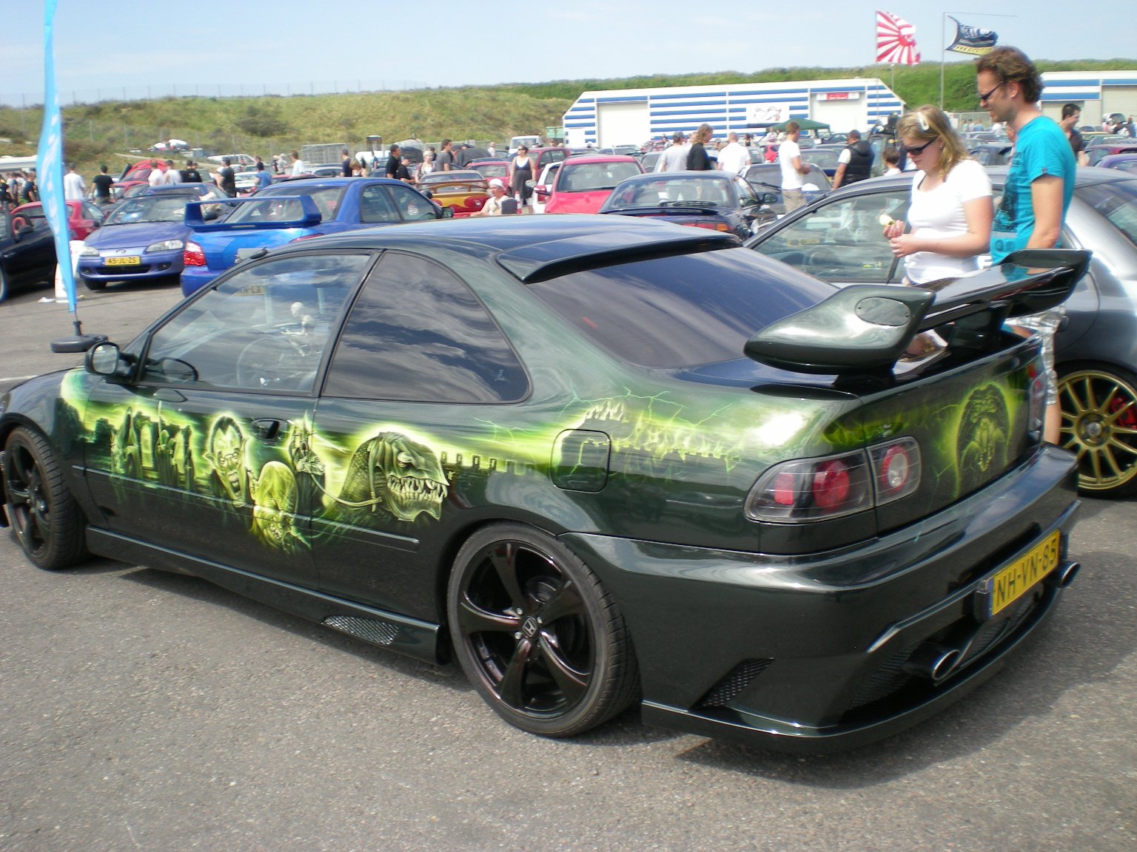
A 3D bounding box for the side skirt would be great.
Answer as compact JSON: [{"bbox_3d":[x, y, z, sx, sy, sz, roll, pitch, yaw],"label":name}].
[{"bbox_3d":[-1.062,0.529,4.189,1.920,0.150,0.120,7,16,39],"label":"side skirt"}]

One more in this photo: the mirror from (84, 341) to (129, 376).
[{"bbox_3d":[-1.596,-0.233,4.318,0.110,0.125,0.190,7,16,39],"label":"mirror"}]

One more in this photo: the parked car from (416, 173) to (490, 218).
[{"bbox_3d":[-2.343,-4.575,25.675,1.700,1.280,4.200,-3,12,-4],"label":"parked car"}]

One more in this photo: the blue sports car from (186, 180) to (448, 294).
[{"bbox_3d":[-2.211,-1.935,13.336,1.740,1.440,4.410,2,13,20],"label":"blue sports car"}]

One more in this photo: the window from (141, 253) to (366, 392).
[{"bbox_3d":[-1.025,-0.338,4.002,1.050,0.460,0.070,7,-5,38],"label":"window"}]

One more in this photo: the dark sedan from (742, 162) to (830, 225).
[{"bbox_3d":[3.428,-3.484,19.700,1.710,1.310,4.350,0,12,10],"label":"dark sedan"}]

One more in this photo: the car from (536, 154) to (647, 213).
[{"bbox_3d":[0.521,-3.384,19.106,1.660,1.450,3.850,-2,12,4],"label":"car"}]

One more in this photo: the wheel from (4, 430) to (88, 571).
[{"bbox_3d":[-2.048,0.265,5.005,0.210,0.595,0.595,-14,17,-43],"label":"wheel"}]

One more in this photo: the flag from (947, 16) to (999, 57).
[{"bbox_3d":[10.651,-10.310,33.000,1.350,1.030,0.350,-2,12,0],"label":"flag"}]

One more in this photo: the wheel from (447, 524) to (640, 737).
[{"bbox_3d":[-0.048,0.526,3.414,0.590,0.590,0.210,7,15,38],"label":"wheel"}]

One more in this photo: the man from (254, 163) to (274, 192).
[{"bbox_3d":[-8.044,-6.130,33.000,0.380,1.730,0.500,8,16,40],"label":"man"}]

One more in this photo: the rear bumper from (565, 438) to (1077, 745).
[{"bbox_3d":[0.864,0.376,3.557,0.850,0.520,1.700,7,15,38],"label":"rear bumper"}]

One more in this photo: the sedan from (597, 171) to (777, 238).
[{"bbox_3d":[1.473,-2.356,14.828,1.700,1.300,4.300,1,12,15],"label":"sedan"}]

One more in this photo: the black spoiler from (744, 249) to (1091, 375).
[{"bbox_3d":[0.993,-0.303,3.281,0.480,0.260,1.360,7,15,38],"label":"black spoiler"}]

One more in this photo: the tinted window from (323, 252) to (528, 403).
[{"bbox_3d":[-0.372,-0.285,3.545,0.780,0.450,0.070,3,-12,38],"label":"tinted window"}]

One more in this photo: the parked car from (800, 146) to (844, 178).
[{"bbox_3d":[6.042,-6.333,31.500,1.700,1.420,4.100,0,12,12],"label":"parked car"}]

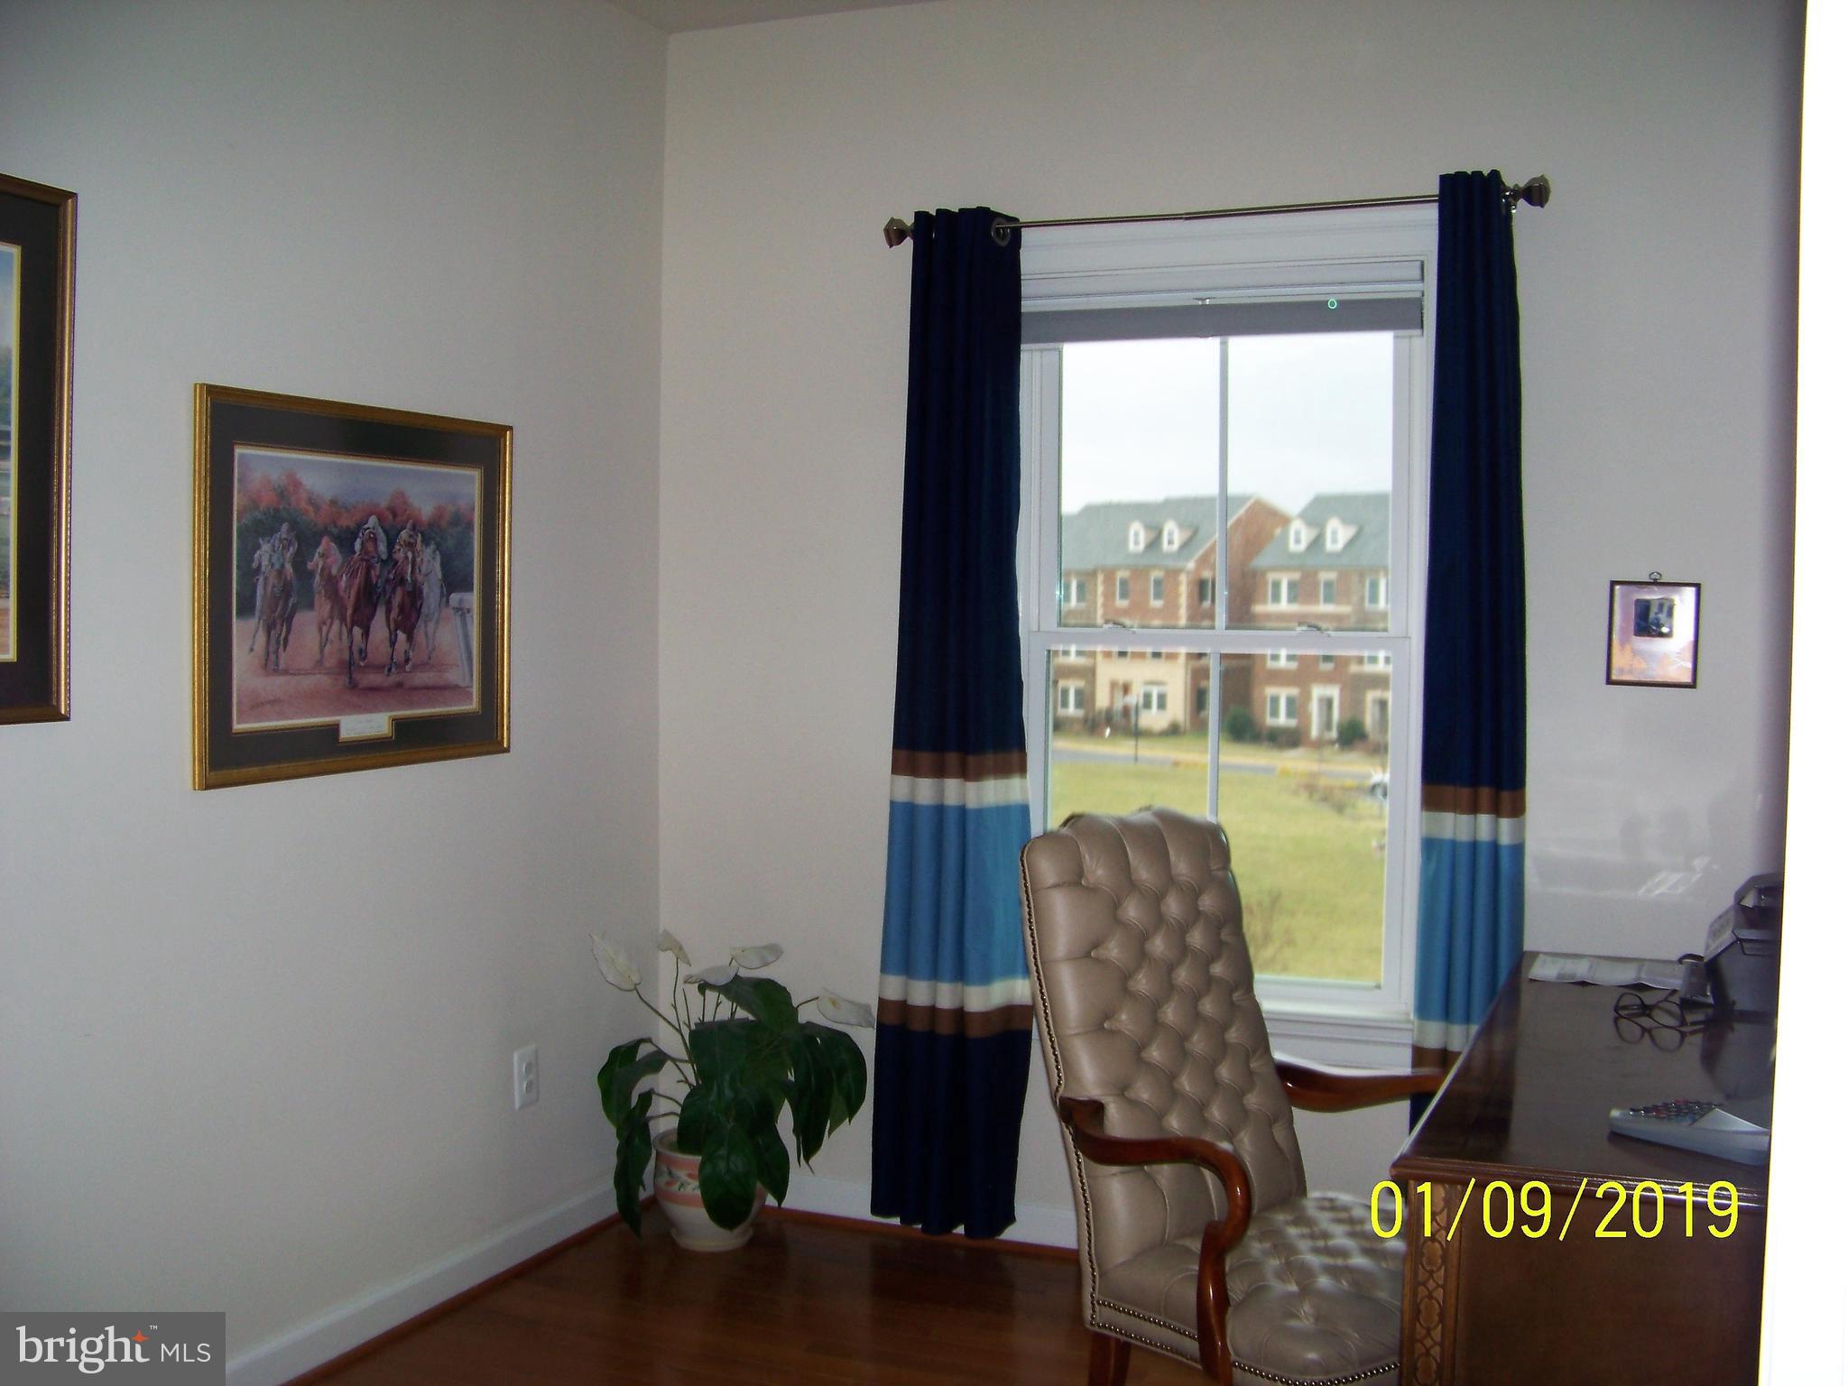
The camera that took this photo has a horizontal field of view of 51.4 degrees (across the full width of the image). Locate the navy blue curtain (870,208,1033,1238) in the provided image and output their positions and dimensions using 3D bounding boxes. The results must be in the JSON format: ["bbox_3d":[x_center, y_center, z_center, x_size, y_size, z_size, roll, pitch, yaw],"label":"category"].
[{"bbox_3d":[0.075,0.077,4.125,0.358,2.211,0.120,2,3,22],"label":"navy blue curtain"}]

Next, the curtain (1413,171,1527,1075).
[{"bbox_3d":[1.063,0.103,3.724,0.222,2.206,0.120,2,3,22],"label":"curtain"}]

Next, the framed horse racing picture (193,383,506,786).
[{"bbox_3d":[-1.003,-0.187,3.487,0.028,0.654,0.853,2,3,22],"label":"framed horse racing picture"}]

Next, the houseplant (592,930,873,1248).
[{"bbox_3d":[-0.426,0.866,4.157,0.575,0.665,0.530,1,3,0],"label":"houseplant"}]

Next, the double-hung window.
[{"bbox_3d":[0.607,-0.150,4.019,0.950,1.670,0.100,2,3,22],"label":"double-hung window"}]

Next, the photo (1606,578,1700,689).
[{"bbox_3d":[1.393,-0.113,3.668,0.160,0.203,0.018,2,3,22],"label":"photo"}]

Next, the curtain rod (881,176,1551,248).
[{"bbox_3d":[0.552,-0.971,3.901,1.377,0.068,0.090,2,3,22],"label":"curtain rod"}]

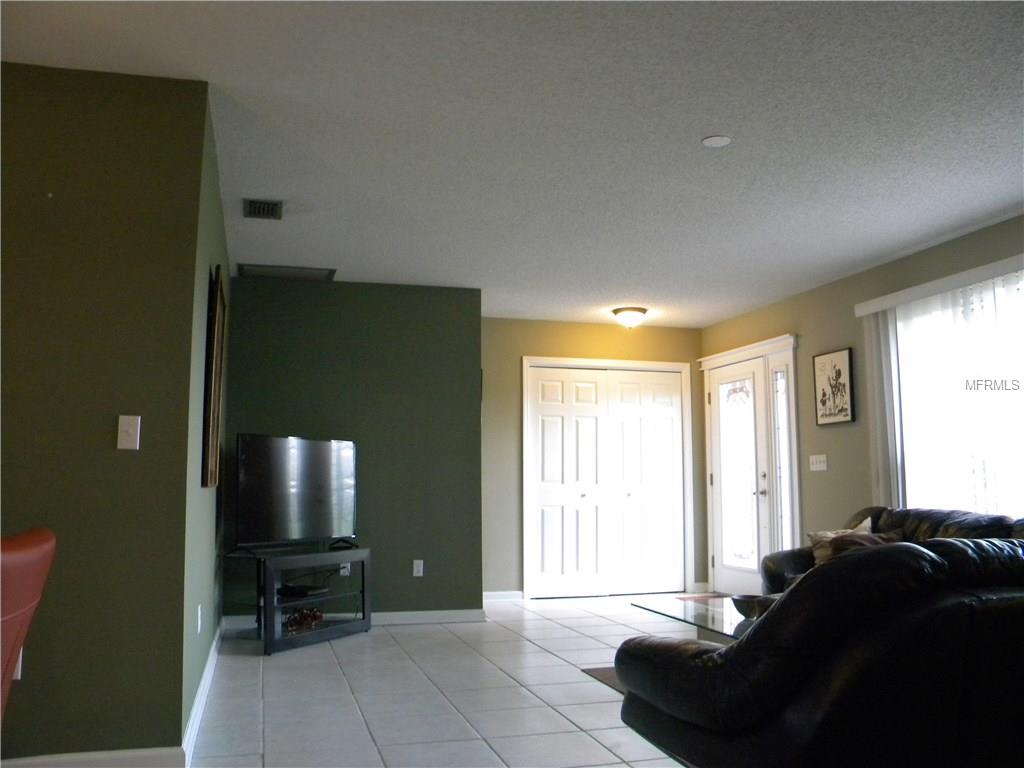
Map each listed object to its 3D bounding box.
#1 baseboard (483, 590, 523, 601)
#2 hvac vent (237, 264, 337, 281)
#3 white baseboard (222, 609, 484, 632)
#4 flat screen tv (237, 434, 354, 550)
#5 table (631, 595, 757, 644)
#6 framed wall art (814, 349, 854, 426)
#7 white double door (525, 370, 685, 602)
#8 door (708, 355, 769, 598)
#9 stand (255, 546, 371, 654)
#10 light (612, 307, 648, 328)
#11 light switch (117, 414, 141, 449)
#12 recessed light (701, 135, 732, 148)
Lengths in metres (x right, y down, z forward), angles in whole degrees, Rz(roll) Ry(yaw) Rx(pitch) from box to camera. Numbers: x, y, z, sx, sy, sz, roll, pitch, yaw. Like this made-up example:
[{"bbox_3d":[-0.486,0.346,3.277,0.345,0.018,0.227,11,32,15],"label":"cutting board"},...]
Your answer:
[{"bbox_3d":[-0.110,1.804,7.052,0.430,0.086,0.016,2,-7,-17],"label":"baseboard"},{"bbox_3d":[-1.569,-0.778,5.771,0.655,0.020,0.340,2,-7,-17],"label":"hvac vent"},{"bbox_3d":[-1.054,1.652,5.783,1.820,0.086,0.016,2,-7,-17],"label":"white baseboard"},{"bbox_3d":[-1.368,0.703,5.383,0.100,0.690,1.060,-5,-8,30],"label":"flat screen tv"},{"bbox_3d":[1.222,1.291,4.034,0.950,0.340,1.050,2,-7,-17],"label":"table"},{"bbox_3d":[2.349,0.029,6.076,0.030,0.520,0.405,2,-7,-17],"label":"framed wall art"},{"bbox_3d":[0.873,0.877,7.489,1.510,2.020,0.050,2,-7,-17],"label":"white double door"},{"bbox_3d":[1.982,0.844,7.273,0.050,2.030,0.890,2,-7,-17],"label":"door"},{"bbox_3d":[-1.402,1.365,5.347,0.500,0.550,0.910,-5,-8,32],"label":"stand"},{"bbox_3d":[1.005,-0.551,7.103,0.300,0.150,0.300,0,-7,0],"label":"light"},{"bbox_3d":[-1.325,0.169,2.863,0.070,0.115,0.010,2,-7,-17],"label":"light switch"},{"bbox_3d":[0.896,-1.055,3.628,0.130,0.015,0.130,0,-7,0],"label":"recessed light"}]

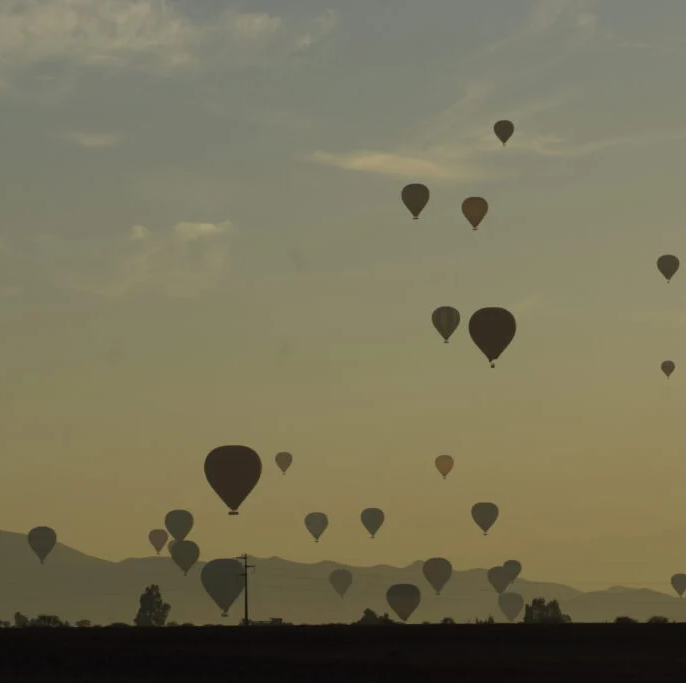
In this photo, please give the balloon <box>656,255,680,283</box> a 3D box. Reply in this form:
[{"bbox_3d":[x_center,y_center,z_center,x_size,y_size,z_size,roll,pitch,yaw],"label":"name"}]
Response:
[{"bbox_3d":[270.160,-60.230,4247.870,18.500,23.390,18.500,0,-3,4],"label":"balloon"}]

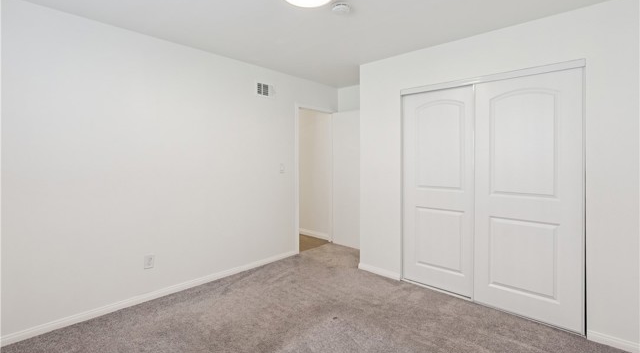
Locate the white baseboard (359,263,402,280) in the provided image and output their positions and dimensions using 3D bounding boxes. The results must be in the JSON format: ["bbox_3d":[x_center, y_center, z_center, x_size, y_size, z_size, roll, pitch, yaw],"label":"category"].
[{"bbox_3d":[0.662,1.080,3.235,0.530,0.077,0.016,2,3,42],"label":"white baseboard"}]

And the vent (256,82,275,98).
[{"bbox_3d":[-0.670,-1.081,3.545,0.020,0.175,0.300,2,3,44],"label":"vent"}]

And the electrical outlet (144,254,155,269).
[{"bbox_3d":[-1.568,0.789,2.620,0.012,0.119,0.076,2,3,44],"label":"electrical outlet"}]

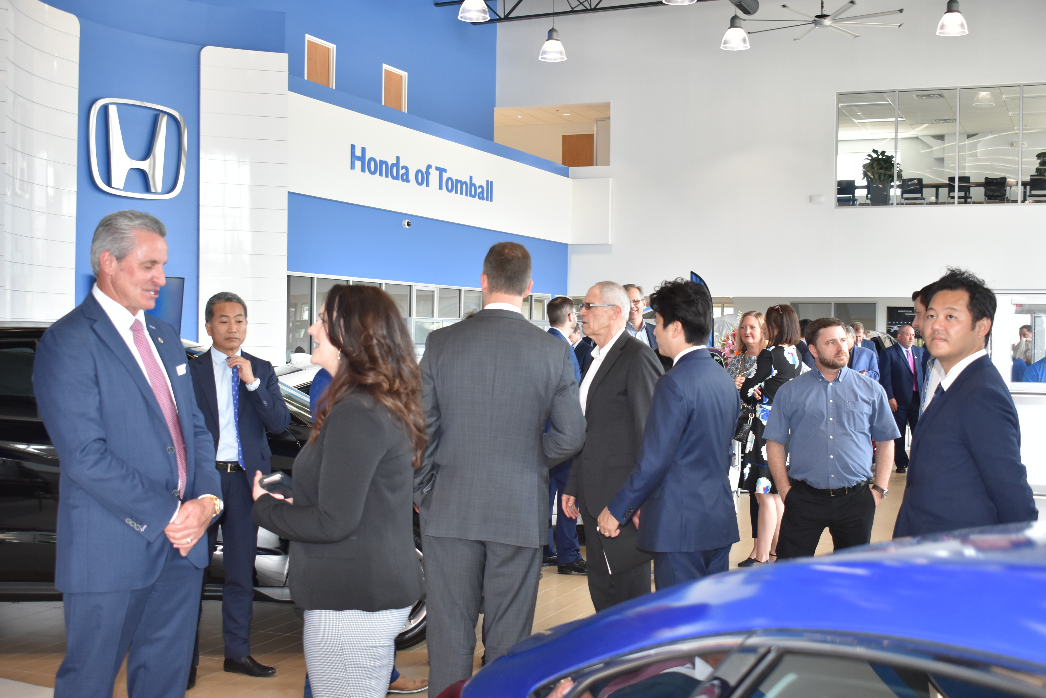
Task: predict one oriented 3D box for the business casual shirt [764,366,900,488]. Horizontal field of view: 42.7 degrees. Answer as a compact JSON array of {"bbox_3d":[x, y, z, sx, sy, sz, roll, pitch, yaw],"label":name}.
[{"bbox_3d":[1.385,0.347,6.000,0.590,0.560,0.330,1,1,12],"label":"business casual shirt"}]

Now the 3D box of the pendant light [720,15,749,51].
[{"bbox_3d":[3.862,-5.764,24.300,0.540,0.580,0.540,1,1,0],"label":"pendant light"}]

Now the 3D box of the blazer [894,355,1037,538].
[{"bbox_3d":[1.210,0.369,3.650,0.310,0.700,0.450,0,1,-31],"label":"blazer"}]

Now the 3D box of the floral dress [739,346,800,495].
[{"bbox_3d":[1.727,0.489,9.250,0.380,1.050,0.420,1,1,33],"label":"floral dress"}]

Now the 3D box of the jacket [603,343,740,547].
[{"bbox_3d":[0.513,0.343,4.500,0.360,0.680,0.470,1,1,37],"label":"jacket"}]

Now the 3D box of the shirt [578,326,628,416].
[{"bbox_3d":[0.352,0.206,5.300,0.300,0.620,0.460,0,1,-22],"label":"shirt"}]

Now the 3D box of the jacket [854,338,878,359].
[{"bbox_3d":[4.226,0.231,16.800,0.520,0.720,0.320,1,1,23],"label":"jacket"}]

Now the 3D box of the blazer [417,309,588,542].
[{"bbox_3d":[-0.078,0.266,4.500,0.550,0.800,0.360,1,1,17],"label":"blazer"}]

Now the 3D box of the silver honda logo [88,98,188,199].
[{"bbox_3d":[-4.822,-2.517,16.800,0.120,1.200,1.430,1,1,40],"label":"silver honda logo"}]

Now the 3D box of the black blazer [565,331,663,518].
[{"bbox_3d":[0.389,0.310,5.550,0.320,0.770,0.470,1,1,-25],"label":"black blazer"}]

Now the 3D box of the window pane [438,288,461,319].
[{"bbox_3d":[-1.337,-0.839,24.300,0.060,0.560,0.900,1,1,22],"label":"window pane"}]

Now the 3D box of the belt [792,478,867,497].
[{"bbox_3d":[1.331,0.598,5.800,0.360,0.080,0.270,1,1,9],"label":"belt"}]

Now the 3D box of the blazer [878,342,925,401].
[{"bbox_3d":[4.524,0.301,15.900,0.570,0.760,0.350,0,1,-14],"label":"blazer"}]

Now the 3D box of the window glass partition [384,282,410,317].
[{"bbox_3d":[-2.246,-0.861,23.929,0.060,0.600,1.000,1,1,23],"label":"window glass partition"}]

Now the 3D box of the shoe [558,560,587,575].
[{"bbox_3d":[0.380,1.442,8.930,0.305,0.115,0.110,1,1,14],"label":"shoe"}]

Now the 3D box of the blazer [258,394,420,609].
[{"bbox_3d":[-0.505,0.409,3.650,0.420,0.610,0.430,1,1,16],"label":"blazer"}]

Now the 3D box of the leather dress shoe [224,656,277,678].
[{"bbox_3d":[-1.268,1.453,6.200,0.285,0.100,0.100,1,1,22],"label":"leather dress shoe"}]

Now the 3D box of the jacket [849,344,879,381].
[{"bbox_3d":[3.727,0.335,15.000,0.520,0.760,0.360,1,1,30],"label":"jacket"}]

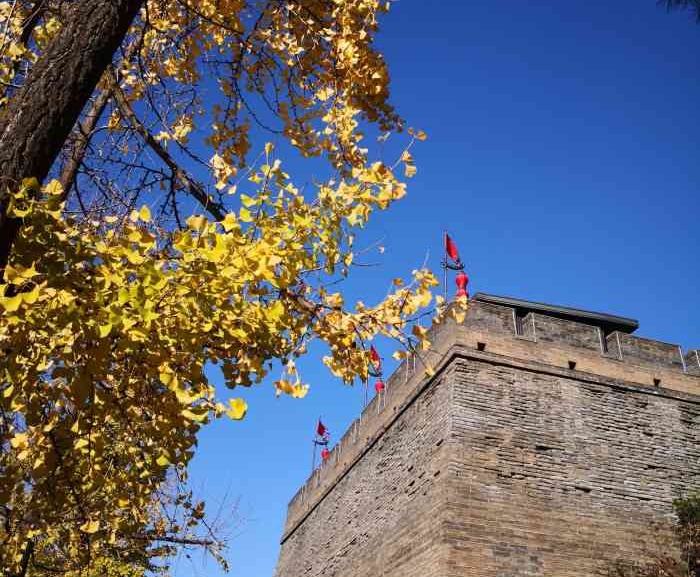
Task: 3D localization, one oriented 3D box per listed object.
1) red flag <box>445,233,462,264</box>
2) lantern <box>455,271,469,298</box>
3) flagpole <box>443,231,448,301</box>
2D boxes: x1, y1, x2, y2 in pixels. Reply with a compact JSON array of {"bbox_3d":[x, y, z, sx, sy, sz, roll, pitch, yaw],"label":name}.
[{"bbox_3d":[3.283,-1.269,23.083,0.550,1.100,0.150,12,-34,-12],"label":"red flag"},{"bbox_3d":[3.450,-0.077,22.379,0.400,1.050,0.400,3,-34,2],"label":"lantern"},{"bbox_3d":[2.913,0.144,22.046,0.080,4.700,0.080,12,-34,-12],"label":"flagpole"}]

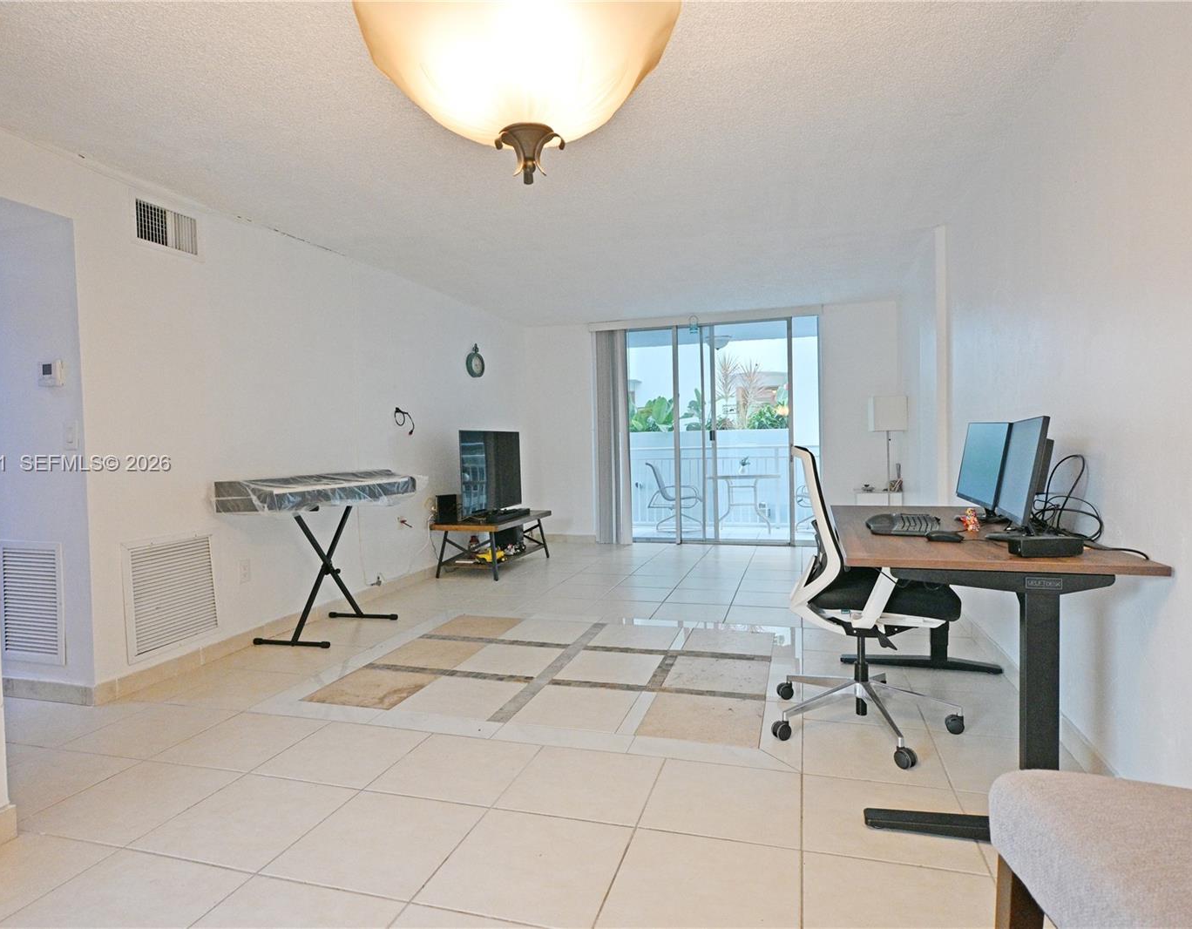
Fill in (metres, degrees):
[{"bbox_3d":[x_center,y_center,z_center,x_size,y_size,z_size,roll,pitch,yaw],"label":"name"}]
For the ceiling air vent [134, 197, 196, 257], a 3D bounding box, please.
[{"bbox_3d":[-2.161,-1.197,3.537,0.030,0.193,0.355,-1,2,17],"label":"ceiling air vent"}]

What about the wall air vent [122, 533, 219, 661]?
[{"bbox_3d":[-2.135,0.649,3.533,0.030,0.550,0.520,-1,2,17],"label":"wall air vent"}]

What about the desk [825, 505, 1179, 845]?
[{"bbox_3d":[1.321,0.617,2.639,0.760,0.775,1.720,-1,2,17],"label":"desk"}]

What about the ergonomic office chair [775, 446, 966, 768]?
[{"bbox_3d":[1.030,0.469,2.668,0.660,1.080,0.660,-1,2,24],"label":"ergonomic office chair"}]

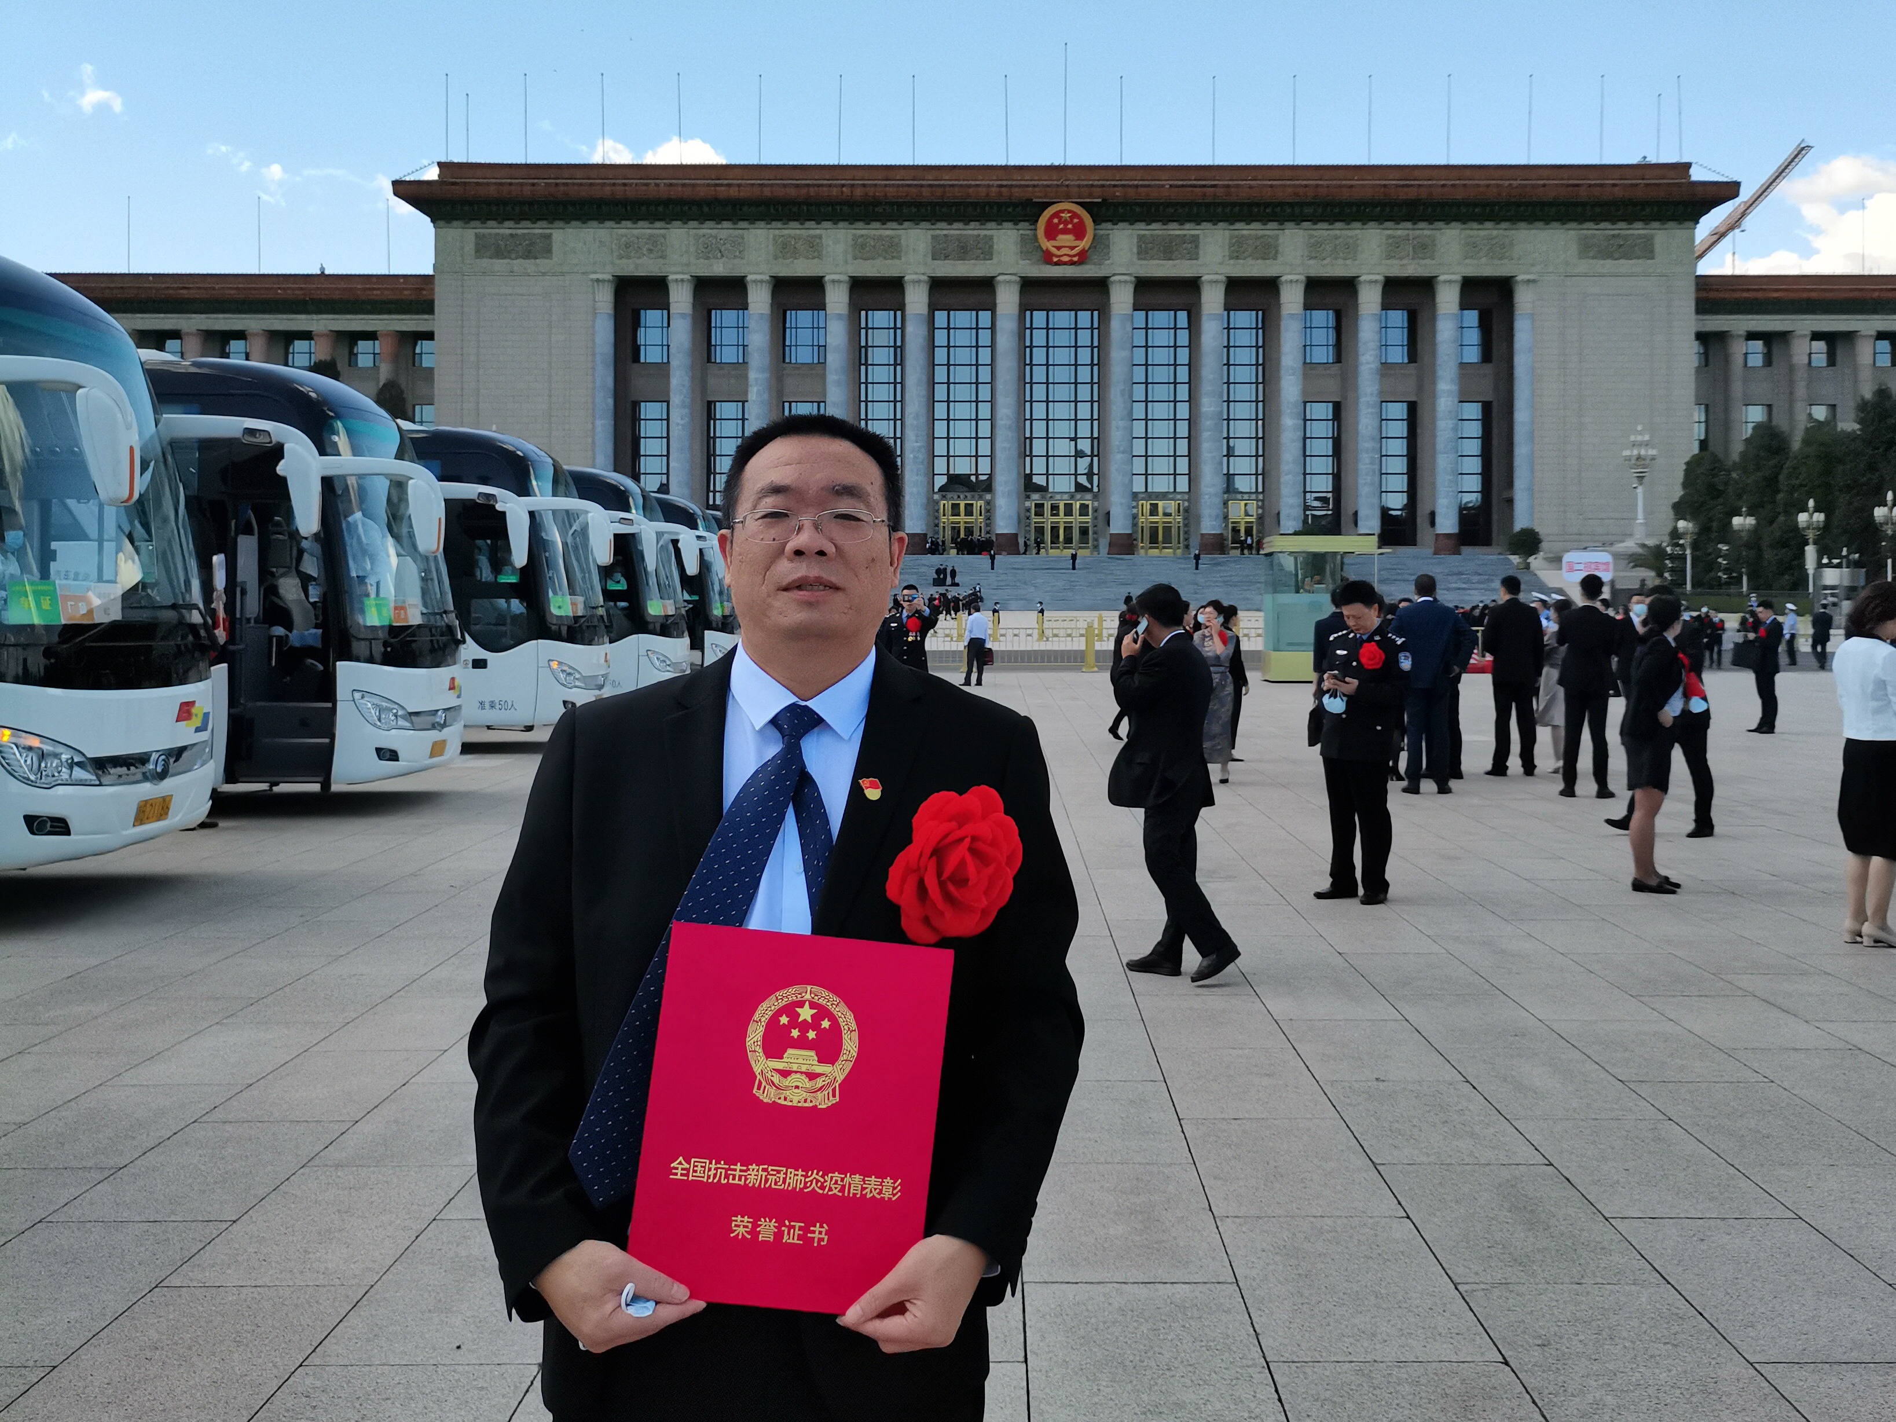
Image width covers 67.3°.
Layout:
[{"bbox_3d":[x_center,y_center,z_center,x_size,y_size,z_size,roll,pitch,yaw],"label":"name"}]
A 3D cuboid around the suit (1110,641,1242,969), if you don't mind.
[{"bbox_3d":[0.968,0.378,6.100,0.580,1.450,0.540,2,4,29],"label":"suit"}]

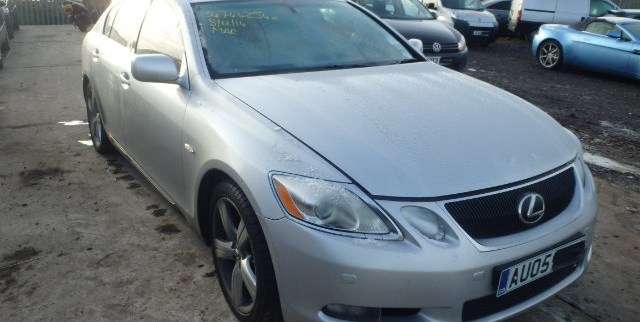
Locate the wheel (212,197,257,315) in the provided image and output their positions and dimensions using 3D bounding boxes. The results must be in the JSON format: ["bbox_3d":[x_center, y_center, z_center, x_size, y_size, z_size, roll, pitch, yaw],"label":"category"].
[{"bbox_3d":[-0.289,0.382,2.267,0.200,0.490,0.490,-10,21,-29],"label":"wheel"}]

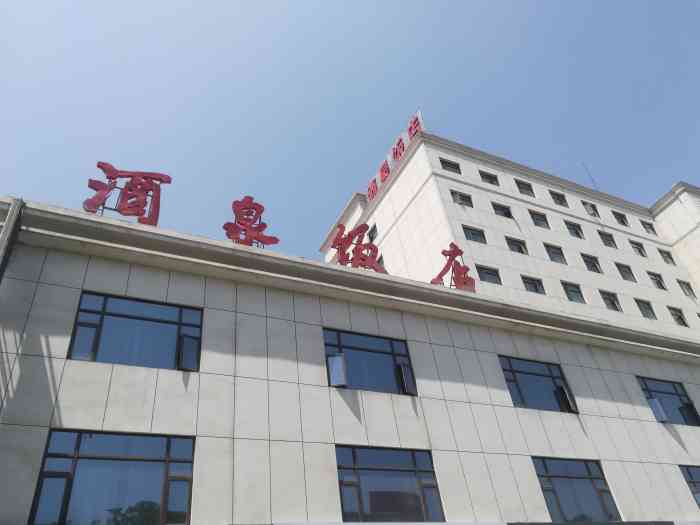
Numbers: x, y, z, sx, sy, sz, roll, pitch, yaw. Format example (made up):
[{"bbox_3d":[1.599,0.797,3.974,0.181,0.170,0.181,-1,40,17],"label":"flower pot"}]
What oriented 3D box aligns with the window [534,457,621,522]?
[{"bbox_3d":[6.801,6.820,15.812,2.866,1.813,0.150,12,-43,-24],"label":"window"}]

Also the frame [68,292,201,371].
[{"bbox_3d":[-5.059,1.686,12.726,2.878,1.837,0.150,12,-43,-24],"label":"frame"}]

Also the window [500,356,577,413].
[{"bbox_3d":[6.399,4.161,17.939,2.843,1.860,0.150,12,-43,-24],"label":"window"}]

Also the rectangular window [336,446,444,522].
[{"bbox_3d":[1.006,5.564,13.179,2.855,1.825,0.150,12,-43,-24],"label":"rectangular window"}]

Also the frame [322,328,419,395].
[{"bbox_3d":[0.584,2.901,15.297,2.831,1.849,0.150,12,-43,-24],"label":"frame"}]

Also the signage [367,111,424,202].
[{"bbox_3d":[3.360,-8.274,42.718,0.350,1.976,8.509,12,-43,-24],"label":"signage"}]

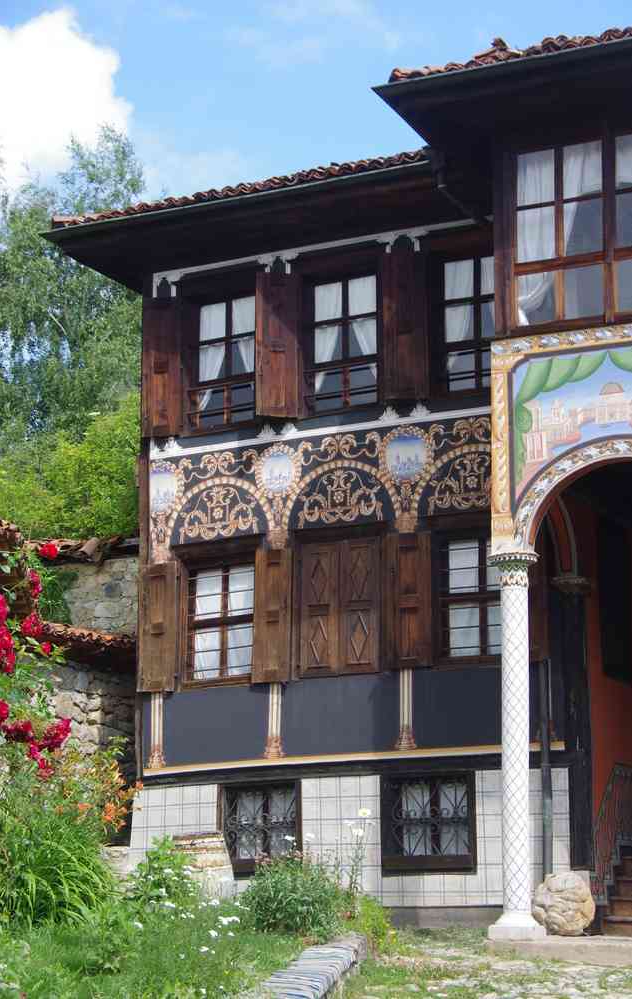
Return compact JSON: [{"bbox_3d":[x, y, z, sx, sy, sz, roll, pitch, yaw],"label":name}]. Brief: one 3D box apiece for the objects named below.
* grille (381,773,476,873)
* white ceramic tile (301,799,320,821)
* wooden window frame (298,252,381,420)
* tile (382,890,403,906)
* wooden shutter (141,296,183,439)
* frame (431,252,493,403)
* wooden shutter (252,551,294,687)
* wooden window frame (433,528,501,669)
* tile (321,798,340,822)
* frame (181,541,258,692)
[{"bbox_3d":[0.983,2.808,17.383,0.902,0.897,0.120,-7,-16,25],"label":"grille"},{"bbox_3d":[-0.049,2.912,18.768,0.185,0.198,0.020,-6,-14,27],"label":"white ceramic tile"},{"bbox_3d":[0.247,-1.630,19.661,0.842,1.544,0.150,-6,-14,27],"label":"wooden window frame"},{"bbox_3d":[0.752,3.928,19.655,0.226,0.145,0.020,-7,-15,25],"label":"tile"},{"bbox_3d":[-1.701,-1.456,21.994,0.437,1.604,0.070,-2,-13,7],"label":"wooden shutter"},{"bbox_3d":[1.481,-1.608,18.331,0.888,1.458,0.120,-7,-16,25],"label":"frame"},{"bbox_3d":[-0.406,1.077,18.404,0.403,1.268,0.060,-7,-16,25],"label":"wooden shutter"},{"bbox_3d":[1.641,0.972,19.942,0.948,1.348,0.150,-7,-15,25],"label":"wooden window frame"},{"bbox_3d":[0.131,2.753,17.785,0.192,0.199,0.015,-7,-16,25],"label":"tile"},{"bbox_3d":[-0.901,1.089,18.737,0.916,1.378,0.120,-7,-16,25],"label":"frame"}]

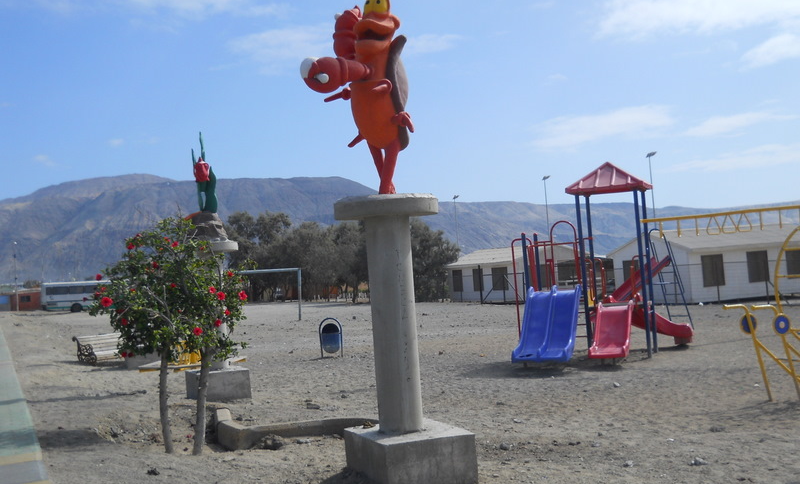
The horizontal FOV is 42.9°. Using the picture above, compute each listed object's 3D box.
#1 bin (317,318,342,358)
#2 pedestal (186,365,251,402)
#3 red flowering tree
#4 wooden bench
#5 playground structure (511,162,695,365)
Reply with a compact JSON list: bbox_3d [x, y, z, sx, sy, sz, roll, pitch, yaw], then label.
[{"bbox_3d":[-1.636,2.191,23.577,0.560,0.926,0.360,-4,-2,2],"label":"bin"},{"bbox_3d":[-2.836,2.224,15.883,0.810,0.420,0.810,-2,-2,-27],"label":"pedestal"},{"bbox_3d":[-2.444,0.966,10.587,1.650,2.472,1.550,-4,-2,0],"label":"red flowering tree"},{"bbox_3d":[-7.500,2.762,26.423,0.660,0.740,1.600,-6,-3,42],"label":"wooden bench"},{"bbox_3d":[3.718,0.338,19.038,3.100,3.601,3.900,-4,-2,20],"label":"playground structure"}]

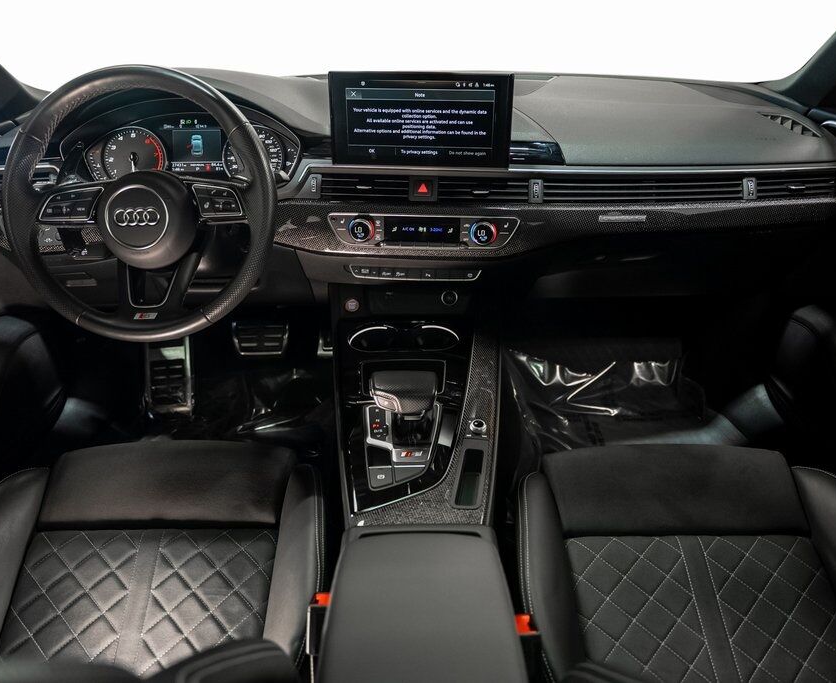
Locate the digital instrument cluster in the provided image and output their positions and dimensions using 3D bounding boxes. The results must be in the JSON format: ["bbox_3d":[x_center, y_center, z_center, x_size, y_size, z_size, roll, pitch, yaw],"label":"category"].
[{"bbox_3d":[-0.369,-0.315,1.160,0.355,0.115,0.050,0,14,0],"label":"digital instrument cluster"}]

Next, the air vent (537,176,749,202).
[{"bbox_3d":[0.357,-0.241,1.130,0.320,0.040,0.035,0,24,0],"label":"air vent"}]

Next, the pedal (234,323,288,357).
[{"bbox_3d":[-0.326,-0.003,1.470,0.116,0.070,0.030,0,-6,0],"label":"pedal"}]

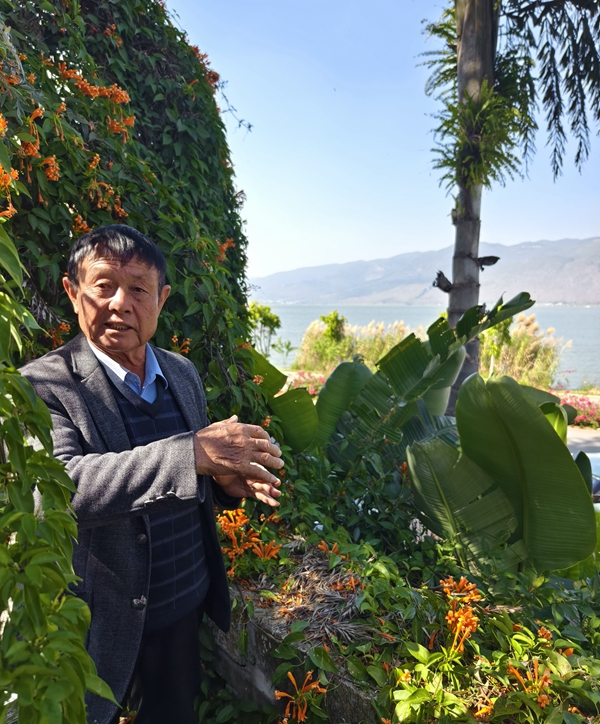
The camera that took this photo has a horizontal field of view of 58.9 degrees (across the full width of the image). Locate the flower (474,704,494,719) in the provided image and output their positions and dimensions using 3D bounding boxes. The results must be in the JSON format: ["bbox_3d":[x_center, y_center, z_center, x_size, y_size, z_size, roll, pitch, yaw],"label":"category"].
[{"bbox_3d":[0.354,0.671,1.020,0.038,0.028,0.035,0,6,0],"label":"flower"}]

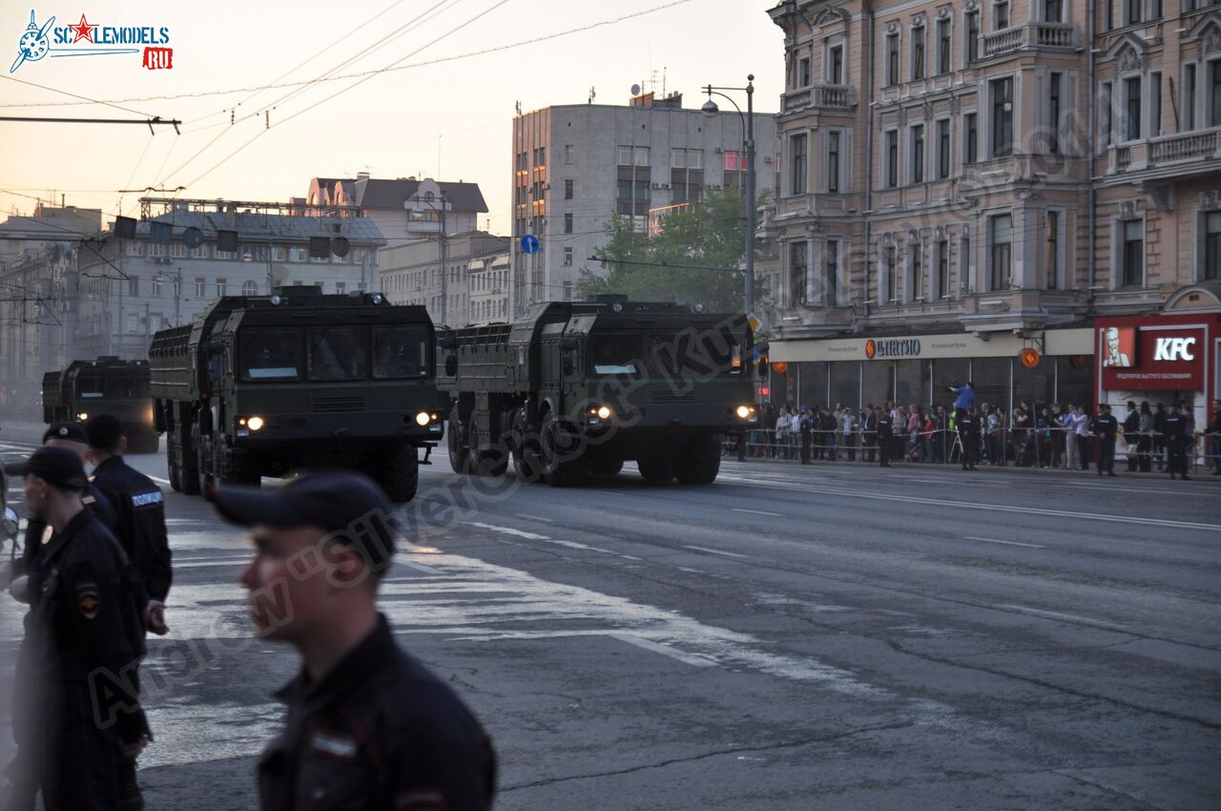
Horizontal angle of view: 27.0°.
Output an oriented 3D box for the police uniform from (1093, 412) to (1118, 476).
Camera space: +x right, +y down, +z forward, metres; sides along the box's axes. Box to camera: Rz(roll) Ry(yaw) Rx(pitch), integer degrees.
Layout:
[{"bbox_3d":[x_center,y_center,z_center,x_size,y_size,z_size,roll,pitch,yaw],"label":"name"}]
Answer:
[{"bbox_3d":[12.600,0.950,64.500,0.350,1.700,0.550,0,0,-43],"label":"police uniform"}]

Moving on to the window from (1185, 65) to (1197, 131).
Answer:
[{"bbox_3d":[16.502,-8.657,71.880,0.200,1.919,0.571,1,0,-19],"label":"window"}]

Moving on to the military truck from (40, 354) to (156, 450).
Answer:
[{"bbox_3d":[-18.400,0.000,92.000,3.100,3.300,13.000,1,0,-17],"label":"military truck"}]

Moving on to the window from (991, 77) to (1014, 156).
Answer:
[{"bbox_3d":[12.142,-8.888,78.292,0.250,2.420,1.420,1,0,-19],"label":"window"}]

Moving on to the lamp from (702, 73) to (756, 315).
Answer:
[{"bbox_3d":[4.043,-4.808,87.722,1.950,13.430,0.600,1,0,-19],"label":"lamp"}]

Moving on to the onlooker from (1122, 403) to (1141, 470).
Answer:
[{"bbox_3d":[13.500,0.810,65.700,0.380,1.800,0.480,0,0,-22],"label":"onlooker"}]

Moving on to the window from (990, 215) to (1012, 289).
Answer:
[{"bbox_3d":[12.070,-4.700,78.250,0.220,2.380,1.300,1,0,-20],"label":"window"}]

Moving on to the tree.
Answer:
[{"bbox_3d":[3.002,-4.417,130.000,9.200,13.300,9.600,1,0,-19],"label":"tree"}]

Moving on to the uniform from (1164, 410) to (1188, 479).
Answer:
[{"bbox_3d":[14.394,1.008,64.700,0.580,1.749,0.400,1,0,34],"label":"uniform"}]

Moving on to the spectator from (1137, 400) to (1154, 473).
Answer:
[{"bbox_3d":[13.820,0.817,65.500,0.340,1.770,0.460,0,0,-22],"label":"spectator"}]

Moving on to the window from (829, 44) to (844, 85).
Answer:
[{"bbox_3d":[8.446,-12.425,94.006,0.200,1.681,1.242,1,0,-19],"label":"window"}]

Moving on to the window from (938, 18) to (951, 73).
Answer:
[{"bbox_3d":[11.439,-12.172,86.491,0.200,1.823,1.006,1,0,-19],"label":"window"}]

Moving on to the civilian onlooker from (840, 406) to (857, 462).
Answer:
[{"bbox_3d":[7.885,0.954,84.000,0.550,1.782,0.420,1,0,20],"label":"civilian onlooker"}]

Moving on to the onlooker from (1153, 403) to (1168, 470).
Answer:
[{"bbox_3d":[14.265,0.829,65.900,0.360,1.781,0.500,1,0,-18],"label":"onlooker"}]

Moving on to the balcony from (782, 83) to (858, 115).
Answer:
[{"bbox_3d":[7.540,-10.900,92.200,1.600,1.050,3.050,1,0,-20],"label":"balcony"}]

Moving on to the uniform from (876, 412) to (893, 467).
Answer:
[{"bbox_3d":[8.330,1.030,77.000,0.340,1.680,0.530,0,0,-42],"label":"uniform"}]

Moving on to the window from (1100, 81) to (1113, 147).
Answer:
[{"bbox_3d":[15.012,-8.712,76.366,0.250,2.000,0.650,1,0,-19],"label":"window"}]

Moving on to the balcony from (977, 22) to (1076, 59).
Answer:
[{"bbox_3d":[12.867,-11.095,78.475,1.666,0.935,3.272,1,0,-19],"label":"balcony"}]

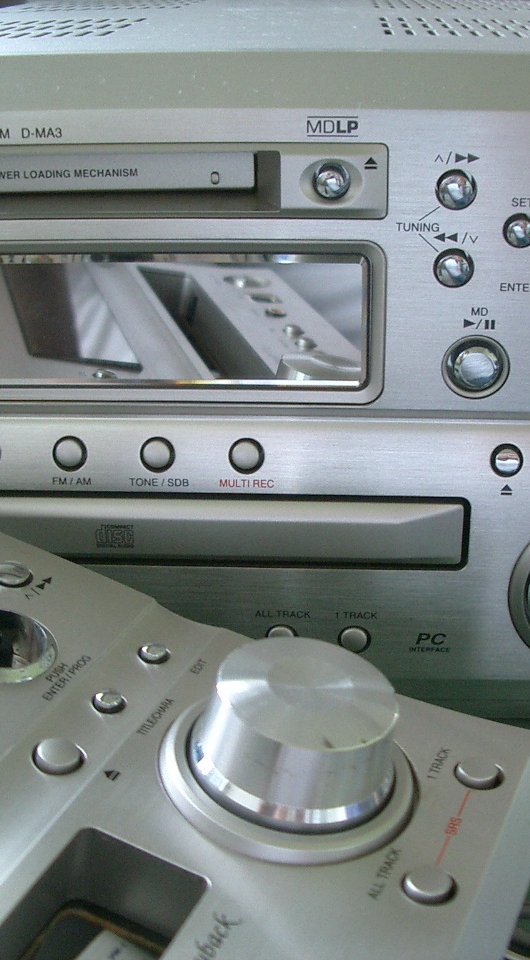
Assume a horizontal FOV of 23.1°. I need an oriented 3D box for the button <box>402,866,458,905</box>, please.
[{"bbox_3d":[0.022,0.054,0.172,0.008,0.003,0.008,5,25,-2],"label":"button"}]

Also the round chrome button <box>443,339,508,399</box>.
[{"bbox_3d":[0.041,-0.022,0.250,0.012,0.012,0.005,1,23,3],"label":"round chrome button"}]

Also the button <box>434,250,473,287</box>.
[{"bbox_3d":[0.035,-0.039,0.238,0.007,0.007,0.004,1,21,4],"label":"button"}]

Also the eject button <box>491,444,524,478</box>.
[{"bbox_3d":[0.048,-0.004,0.257,0.007,0.007,0.003,1,23,3],"label":"eject button"}]

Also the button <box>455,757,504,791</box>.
[{"bbox_3d":[0.033,0.045,0.198,0.007,0.003,0.007,18,28,14],"label":"button"}]

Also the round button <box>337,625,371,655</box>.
[{"bbox_3d":[0.018,0.033,0.267,0.007,0.007,0.003,1,21,4],"label":"round button"}]

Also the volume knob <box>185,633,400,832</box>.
[{"bbox_3d":[0.005,0.036,0.189,0.031,0.013,0.031,9,28,-4],"label":"volume knob"}]

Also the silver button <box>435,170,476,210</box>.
[{"bbox_3d":[0.034,-0.052,0.233,0.007,0.007,0.004,1,21,4],"label":"silver button"}]

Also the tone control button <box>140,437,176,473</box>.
[{"bbox_3d":[-0.021,-0.005,0.256,0.007,0.007,0.003,1,12,4],"label":"tone control button"}]

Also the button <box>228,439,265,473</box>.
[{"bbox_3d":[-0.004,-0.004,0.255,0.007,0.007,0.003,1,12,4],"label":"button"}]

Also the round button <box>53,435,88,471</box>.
[{"bbox_3d":[-0.039,-0.005,0.257,0.007,0.007,0.003,1,12,4],"label":"round button"}]

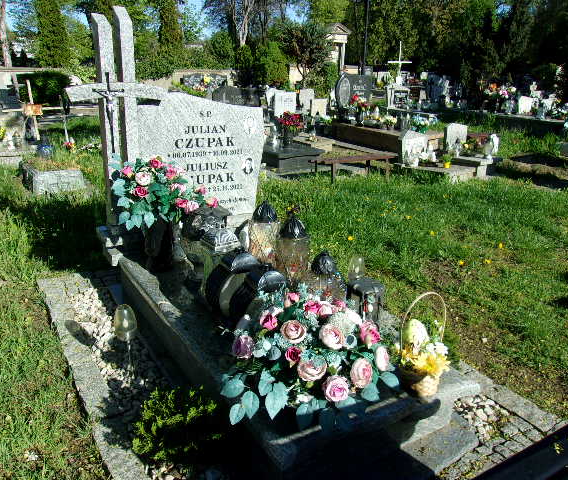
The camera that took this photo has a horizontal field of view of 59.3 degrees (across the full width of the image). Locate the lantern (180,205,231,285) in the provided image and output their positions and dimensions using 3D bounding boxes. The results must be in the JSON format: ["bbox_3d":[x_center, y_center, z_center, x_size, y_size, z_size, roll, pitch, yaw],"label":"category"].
[{"bbox_3d":[-0.390,0.007,2.550,0.220,0.370,0.220,-2,18,-12],"label":"lantern"}]

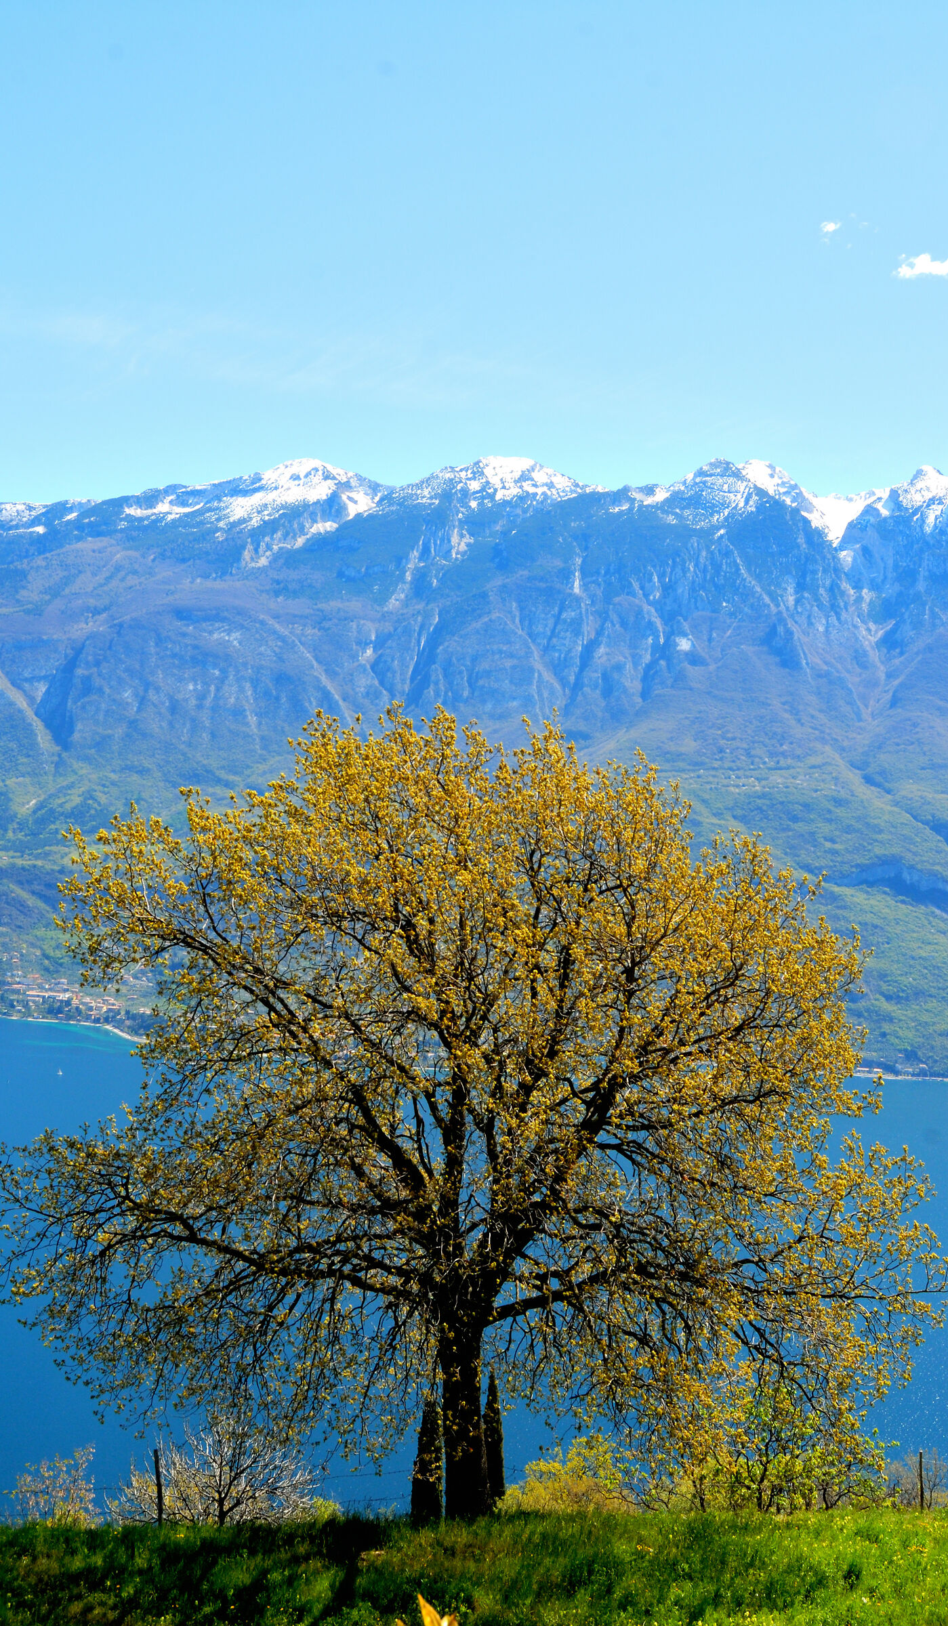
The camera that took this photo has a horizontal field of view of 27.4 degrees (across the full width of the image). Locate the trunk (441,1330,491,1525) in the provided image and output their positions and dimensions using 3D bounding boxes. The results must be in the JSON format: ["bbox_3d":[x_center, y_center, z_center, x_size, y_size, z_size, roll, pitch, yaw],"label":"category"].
[{"bbox_3d":[-0.119,8.817,28.000,0.710,2.680,0.700,0,-2,0],"label":"trunk"}]

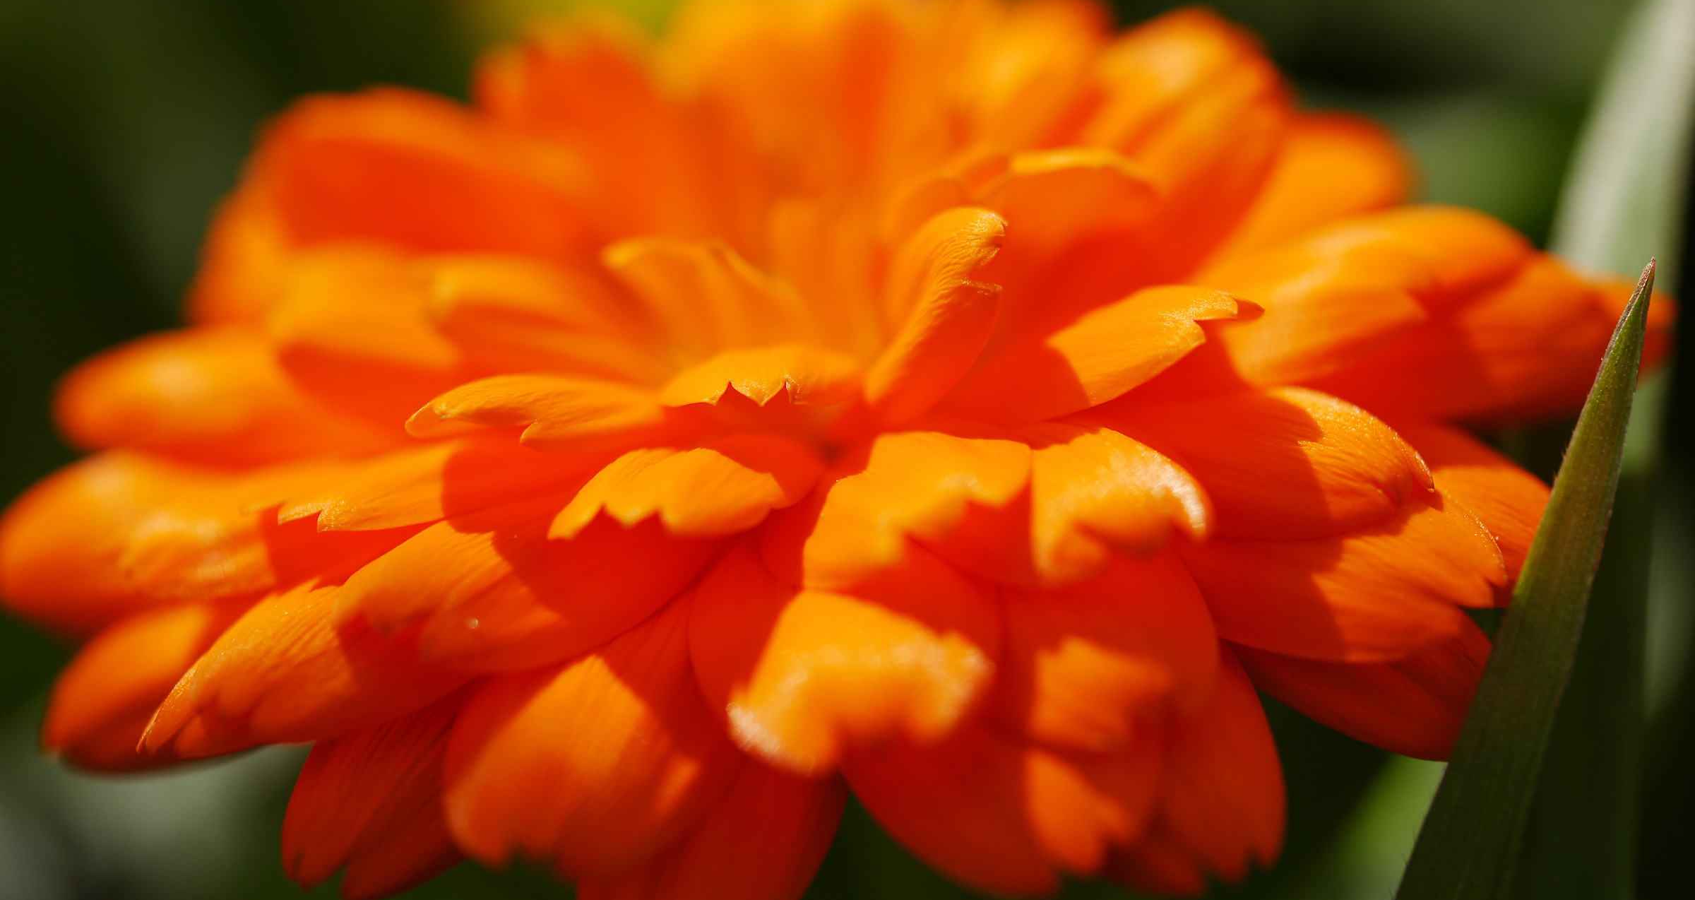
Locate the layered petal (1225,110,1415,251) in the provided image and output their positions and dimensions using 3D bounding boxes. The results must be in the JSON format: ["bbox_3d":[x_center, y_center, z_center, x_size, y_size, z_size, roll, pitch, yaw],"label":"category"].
[{"bbox_3d":[0.020,-0.012,0.127,0.009,0.003,0.007,-24,35,-23],"label":"layered petal"}]

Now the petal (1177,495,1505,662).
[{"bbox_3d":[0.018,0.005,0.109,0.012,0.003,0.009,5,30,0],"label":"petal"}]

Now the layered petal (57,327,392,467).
[{"bbox_3d":[-0.025,-0.002,0.119,0.014,0.003,0.009,4,31,12],"label":"layered petal"}]

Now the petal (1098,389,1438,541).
[{"bbox_3d":[0.016,0.000,0.111,0.012,0.003,0.008,7,31,2],"label":"petal"}]

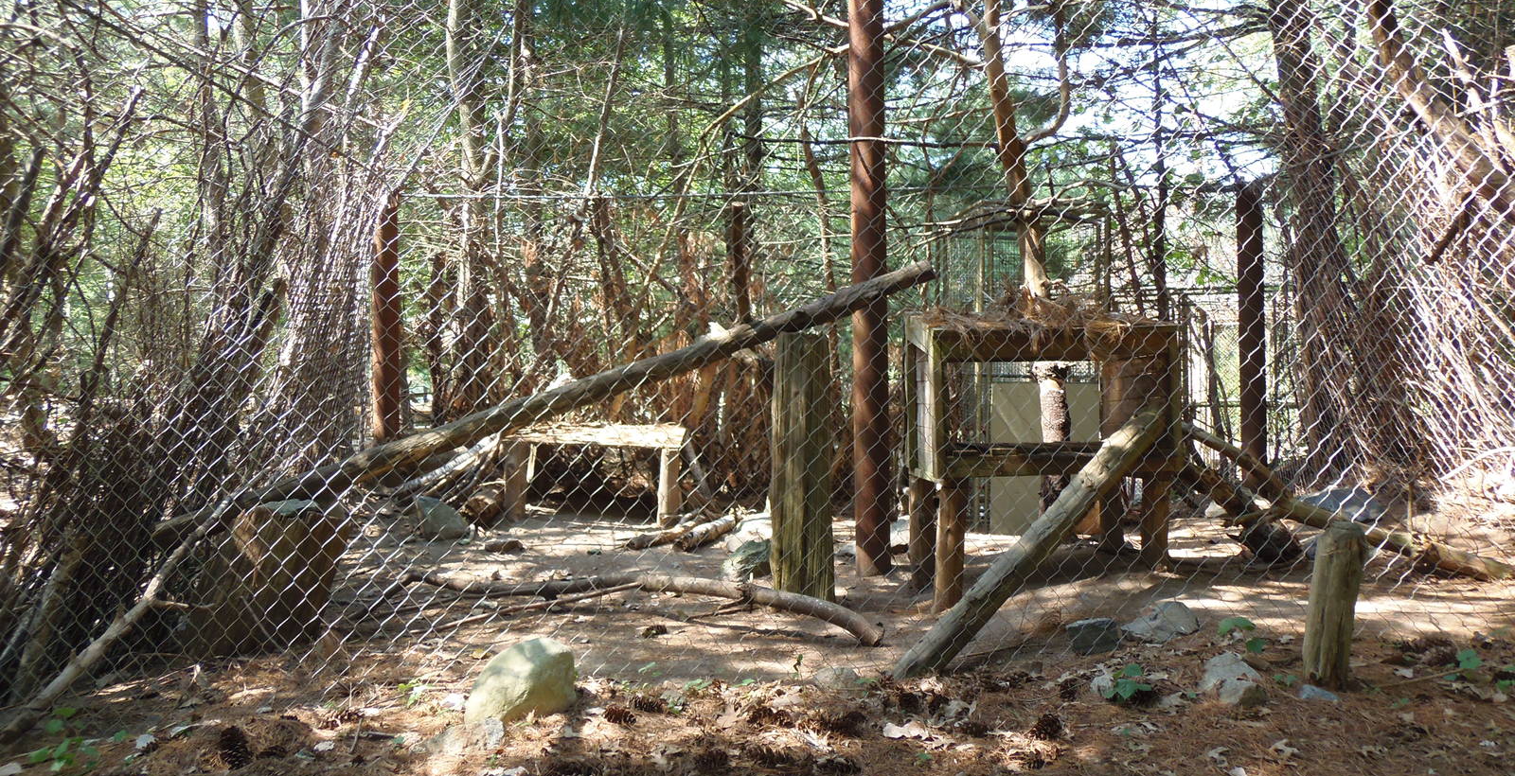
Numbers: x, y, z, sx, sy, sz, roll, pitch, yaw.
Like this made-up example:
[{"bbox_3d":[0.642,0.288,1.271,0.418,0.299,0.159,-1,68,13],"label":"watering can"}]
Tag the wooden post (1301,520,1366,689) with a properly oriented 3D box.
[{"bbox_3d":[1.442,0.540,2.618,0.117,0.400,0.117,8,3,27],"label":"wooden post"}]

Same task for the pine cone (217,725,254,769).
[{"bbox_3d":[-1.117,0.769,2.249,0.068,0.095,0.068,-13,3,-25],"label":"pine cone"}]

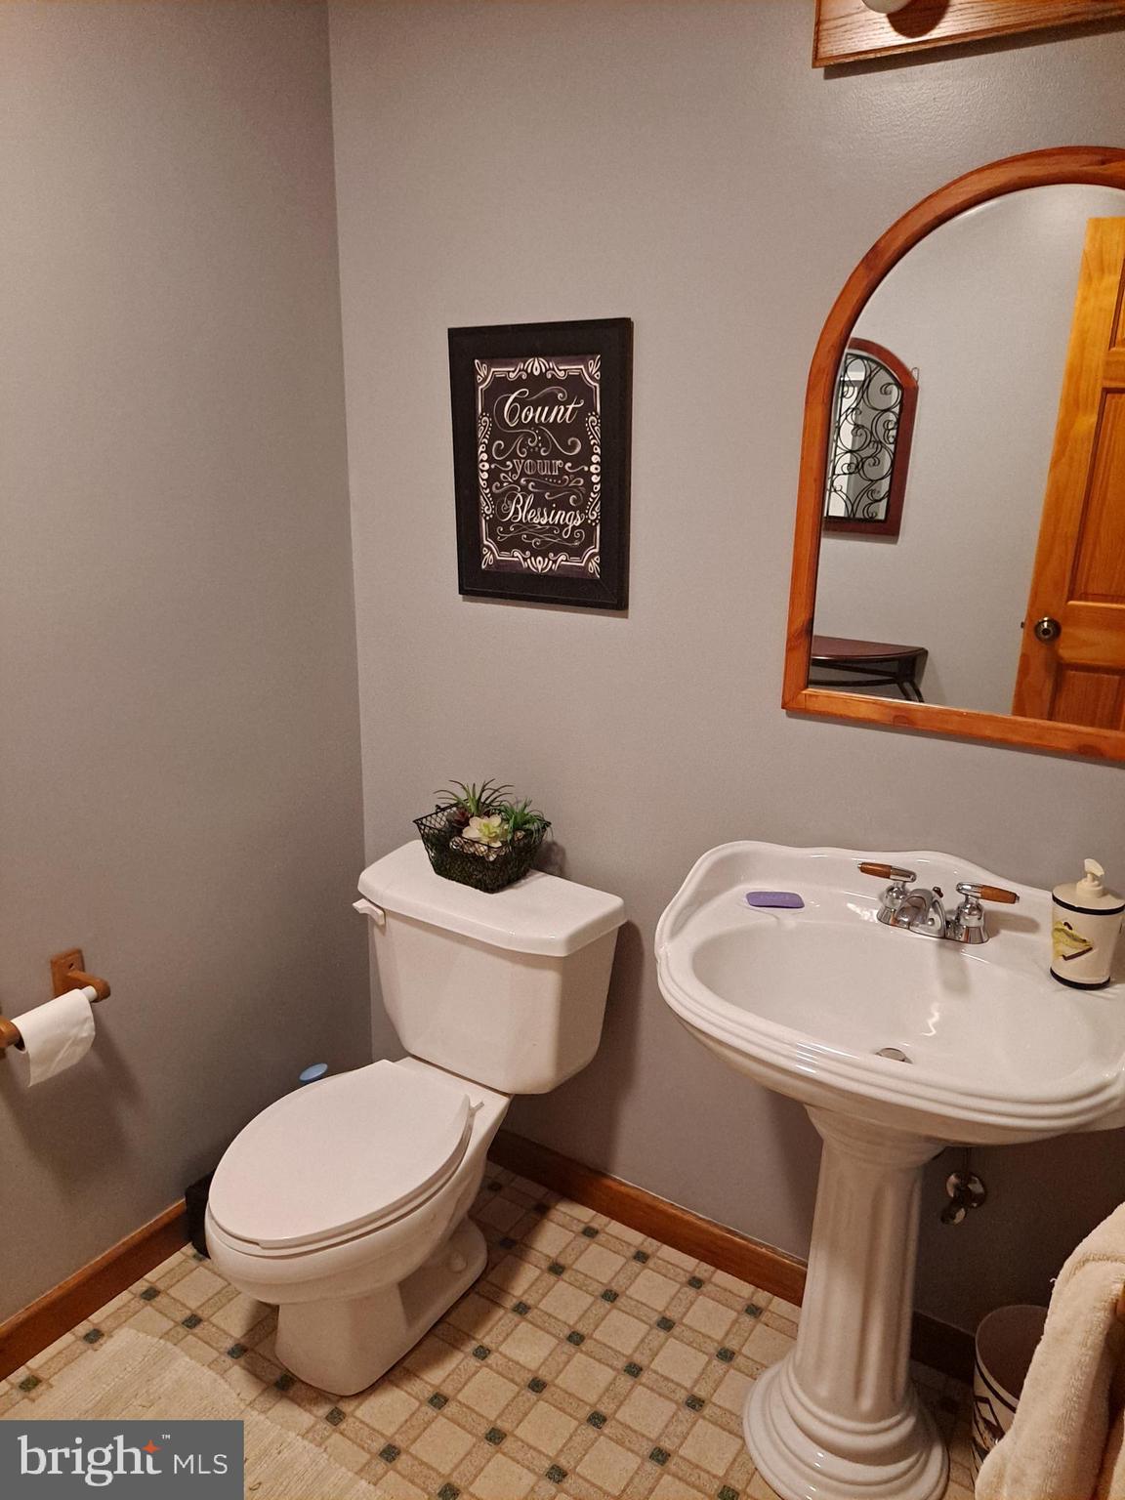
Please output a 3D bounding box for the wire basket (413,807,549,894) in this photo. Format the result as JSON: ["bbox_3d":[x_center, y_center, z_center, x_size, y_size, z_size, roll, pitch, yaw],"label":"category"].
[{"bbox_3d":[-0.158,0.188,2.048,0.220,0.107,0.141,11,20,32],"label":"wire basket"}]

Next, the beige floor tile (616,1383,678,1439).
[{"bbox_3d":[0.137,1.071,1.758,0.073,0.008,0.071,11,20,32],"label":"beige floor tile"}]

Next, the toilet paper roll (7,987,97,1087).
[{"bbox_3d":[-0.808,0.454,1.720,0.055,0.132,0.117,11,20,32],"label":"toilet paper roll"}]

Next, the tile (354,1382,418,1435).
[{"bbox_3d":[-0.281,1.070,1.761,0.073,0.008,0.071,11,20,32],"label":"tile"}]

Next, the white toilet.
[{"bbox_3d":[-0.302,0.651,1.914,0.507,0.704,0.736,11,20,32],"label":"white toilet"}]

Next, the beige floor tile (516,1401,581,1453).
[{"bbox_3d":[-0.024,1.080,1.728,0.073,0.008,0.071,11,20,32],"label":"beige floor tile"}]

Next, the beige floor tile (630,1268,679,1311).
[{"bbox_3d":[0.168,0.997,2.002,0.073,0.008,0.071,11,20,32],"label":"beige floor tile"}]

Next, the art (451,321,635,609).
[{"bbox_3d":[-0.040,-0.480,1.841,0.361,0.457,0.020,11,20,32],"label":"art"}]

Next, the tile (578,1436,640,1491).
[{"bbox_3d":[0.073,1.099,1.666,0.073,0.008,0.071,11,20,32],"label":"tile"}]

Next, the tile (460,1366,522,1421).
[{"bbox_3d":[-0.121,1.061,1.790,0.073,0.008,0.071,11,20,32],"label":"tile"}]

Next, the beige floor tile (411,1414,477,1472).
[{"bbox_3d":[-0.185,1.089,1.699,0.073,0.008,0.071,11,20,32],"label":"beige floor tile"}]

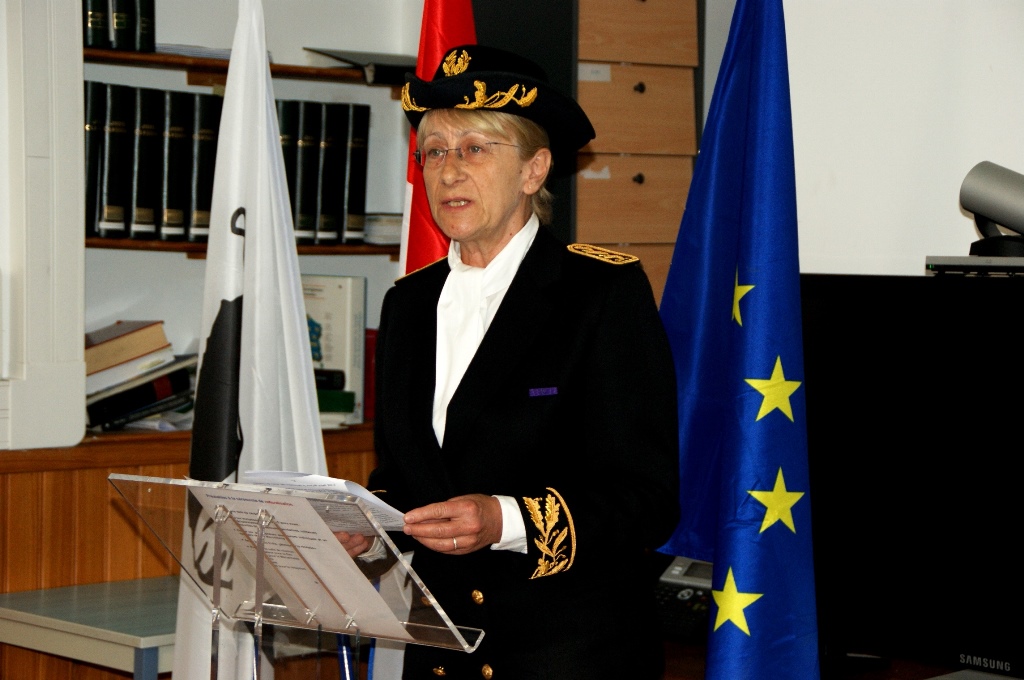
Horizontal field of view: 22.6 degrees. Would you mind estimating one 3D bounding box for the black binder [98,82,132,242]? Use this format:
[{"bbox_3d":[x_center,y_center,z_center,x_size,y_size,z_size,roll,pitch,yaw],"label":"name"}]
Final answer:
[{"bbox_3d":[-0.850,-0.350,5.066,0.225,0.297,0.066,3,1,43],"label":"black binder"}]

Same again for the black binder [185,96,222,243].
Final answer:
[{"bbox_3d":[-0.696,-0.349,5.229,0.225,0.297,0.066,3,1,43],"label":"black binder"}]

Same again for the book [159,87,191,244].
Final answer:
[{"bbox_3d":[-0.748,-0.350,5.175,0.225,0.297,0.066,3,1,43],"label":"book"}]

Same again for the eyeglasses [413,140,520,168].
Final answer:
[{"bbox_3d":[-0.039,-0.235,3.304,0.136,0.040,0.142,-3,-1,41],"label":"eyeglasses"}]

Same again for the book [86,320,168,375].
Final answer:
[{"bbox_3d":[-0.820,0.020,5.055,0.230,0.049,0.163,-24,17,-38],"label":"book"}]

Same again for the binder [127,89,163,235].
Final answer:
[{"bbox_3d":[-0.799,-0.350,5.120,0.225,0.297,0.066,3,1,43],"label":"binder"}]

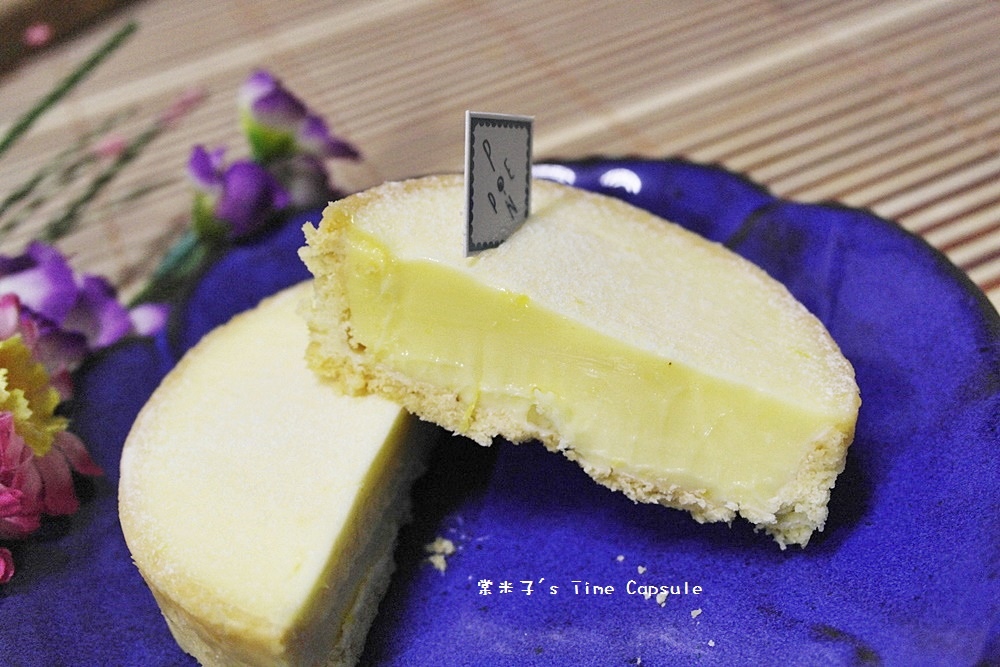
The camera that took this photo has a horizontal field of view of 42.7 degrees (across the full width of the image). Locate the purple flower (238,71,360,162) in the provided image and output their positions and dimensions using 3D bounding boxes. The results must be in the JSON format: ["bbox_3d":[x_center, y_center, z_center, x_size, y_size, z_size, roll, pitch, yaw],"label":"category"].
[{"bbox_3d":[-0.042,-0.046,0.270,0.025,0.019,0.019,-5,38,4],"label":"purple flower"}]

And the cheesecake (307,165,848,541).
[{"bbox_3d":[0.013,-0.001,0.191,0.077,0.022,0.041,20,31,5],"label":"cheesecake"}]

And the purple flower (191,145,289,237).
[{"bbox_3d":[-0.051,-0.028,0.250,0.019,0.018,0.018,-5,38,4],"label":"purple flower"}]

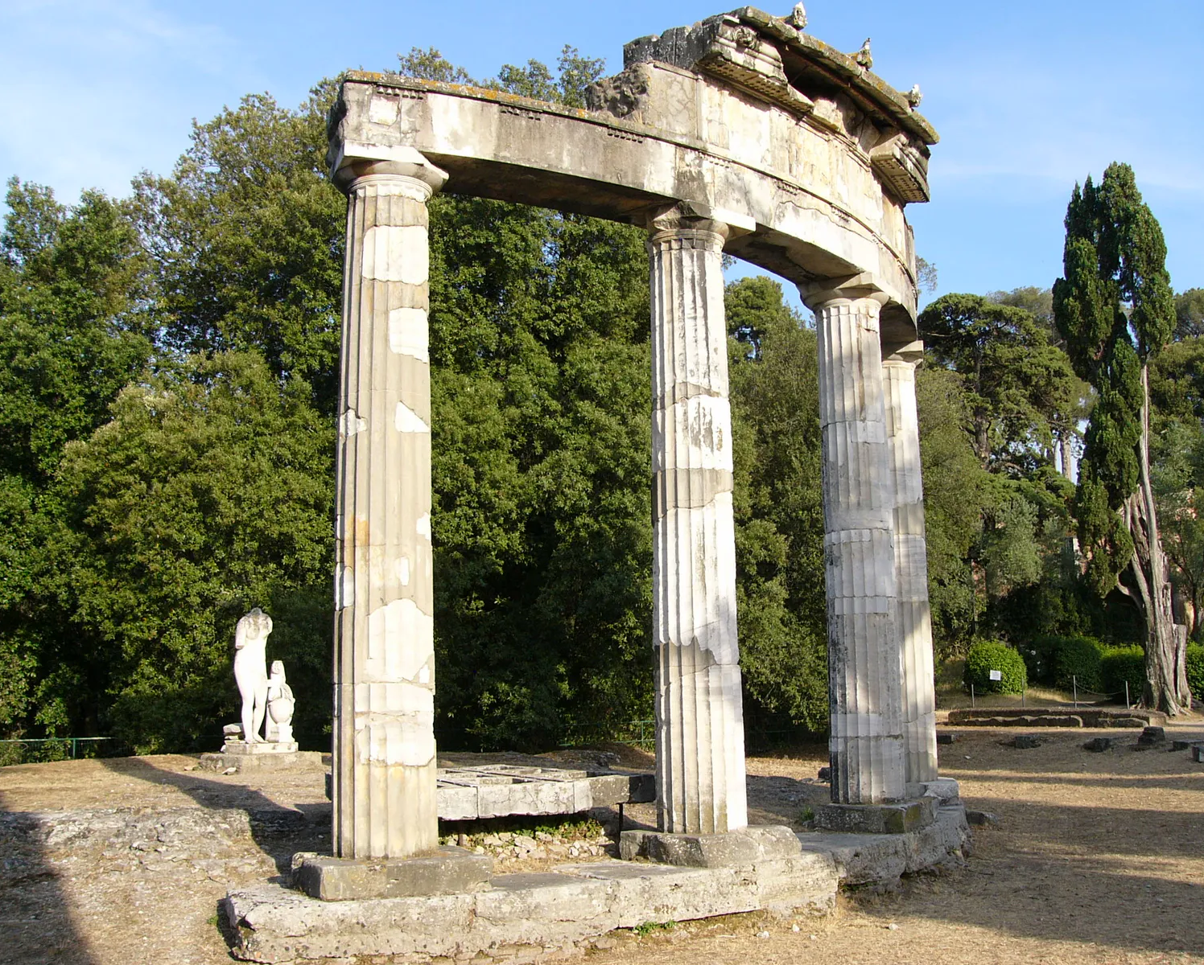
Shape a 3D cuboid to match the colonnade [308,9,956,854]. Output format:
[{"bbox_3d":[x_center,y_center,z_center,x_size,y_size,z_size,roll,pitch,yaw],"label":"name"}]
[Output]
[{"bbox_3d":[1.404,-0.511,12.443,2.350,7.000,8.800,-8,-11,40],"label":"colonnade"}]

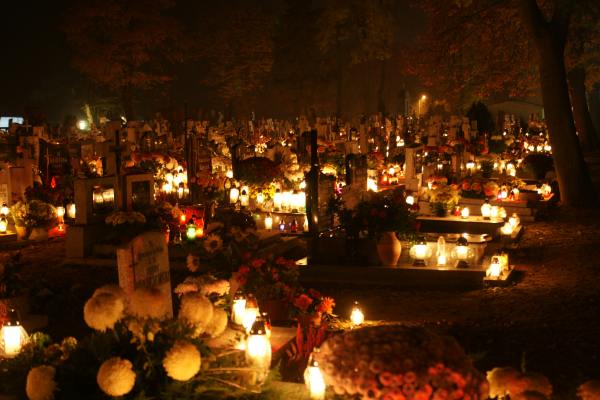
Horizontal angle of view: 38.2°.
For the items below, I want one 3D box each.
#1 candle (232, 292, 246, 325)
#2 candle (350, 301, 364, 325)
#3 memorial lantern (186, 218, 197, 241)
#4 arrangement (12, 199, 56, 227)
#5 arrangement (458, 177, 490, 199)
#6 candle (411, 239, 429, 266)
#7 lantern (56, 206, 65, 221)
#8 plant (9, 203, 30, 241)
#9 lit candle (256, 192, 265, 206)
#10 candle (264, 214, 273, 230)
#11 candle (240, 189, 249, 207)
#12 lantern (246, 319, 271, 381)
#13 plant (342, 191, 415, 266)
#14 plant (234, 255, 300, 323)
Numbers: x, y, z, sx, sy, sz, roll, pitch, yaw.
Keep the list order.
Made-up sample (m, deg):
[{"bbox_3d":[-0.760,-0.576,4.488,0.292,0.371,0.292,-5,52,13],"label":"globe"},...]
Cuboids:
[{"bbox_3d":[-0.377,0.679,5.400,0.090,0.205,0.090,0,6,0],"label":"candle"},{"bbox_3d":[0.433,0.851,6.500,0.100,0.195,0.100,2,6,20],"label":"candle"},{"bbox_3d":[-1.164,0.317,9.300,0.105,0.230,0.105,0,6,0],"label":"memorial lantern"},{"bbox_3d":[-3.321,0.181,10.800,0.560,0.350,0.450,2,6,20],"label":"arrangement"},{"bbox_3d":[2.859,-0.205,14.200,0.530,0.340,0.450,0,5,0],"label":"arrangement"},{"bbox_3d":[1.184,0.518,8.550,0.185,0.275,0.175,0,5,0],"label":"candle"},{"bbox_3d":[-2.954,0.167,10.700,0.100,0.175,0.100,0,6,0],"label":"lantern"},{"bbox_3d":[-3.463,0.265,10.700,0.270,0.460,0.270,2,6,20],"label":"plant"},{"bbox_3d":[-0.561,-0.007,12.300,0.110,0.200,0.110,0,5,0],"label":"lit candle"},{"bbox_3d":[-0.360,0.257,9.900,0.092,0.185,0.092,0,6,0],"label":"candle"},{"bbox_3d":[-0.795,-0.035,12.200,0.130,0.250,0.130,0,5,0],"label":"candle"},{"bbox_3d":[-0.206,0.742,4.300,0.118,0.305,0.118,0,5,0],"label":"lantern"},{"bbox_3d":[0.798,0.286,8.700,0.690,0.750,0.600,0,5,0],"label":"plant"},{"bbox_3d":[-0.206,0.565,5.500,0.420,0.430,0.400,0,6,0],"label":"plant"}]

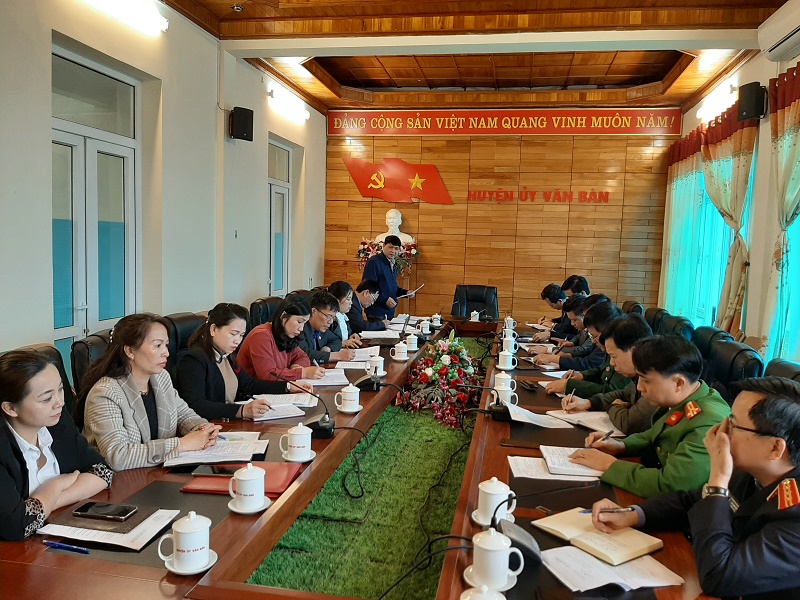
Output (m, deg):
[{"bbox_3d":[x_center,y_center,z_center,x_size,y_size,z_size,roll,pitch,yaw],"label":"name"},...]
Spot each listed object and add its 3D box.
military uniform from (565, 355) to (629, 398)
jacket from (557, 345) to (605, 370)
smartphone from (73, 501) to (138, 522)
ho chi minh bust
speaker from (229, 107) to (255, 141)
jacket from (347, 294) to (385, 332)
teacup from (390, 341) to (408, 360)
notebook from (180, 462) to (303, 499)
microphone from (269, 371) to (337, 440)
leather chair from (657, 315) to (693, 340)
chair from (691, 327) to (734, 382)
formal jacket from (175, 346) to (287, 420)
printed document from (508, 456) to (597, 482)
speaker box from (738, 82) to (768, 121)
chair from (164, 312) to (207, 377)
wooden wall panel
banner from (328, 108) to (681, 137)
[{"bbox_3d":[1.161,0.510,3.324,0.560,0.580,0.520,3,5,11],"label":"military uniform"},{"bbox_3d":[1.364,0.479,3.833,0.600,0.560,0.500,3,5,11],"label":"jacket"},{"bbox_3d":[-0.808,0.581,1.647,0.154,0.009,0.073,3,6,9],"label":"smartphone"},{"bbox_3d":[-0.079,-0.840,7.350,0.480,0.550,0.280,3,5,11],"label":"ho chi minh bust"},{"bbox_3d":[-1.301,-1.444,4.928,0.180,0.260,0.170,-2,6,-37],"label":"speaker"},{"bbox_3d":[-0.373,0.209,5.908,0.460,0.520,0.500,3,5,11],"label":"jacket"},{"bbox_3d":[-0.004,0.356,4.277,0.118,0.117,0.092,3,5,11],"label":"teacup"},{"bbox_3d":[-0.536,0.604,2.056,0.305,0.026,0.285,2,5,4],"label":"notebook"},{"bbox_3d":[-0.407,0.432,2.521,0.285,0.248,0.135,3,5,11],"label":"microphone"},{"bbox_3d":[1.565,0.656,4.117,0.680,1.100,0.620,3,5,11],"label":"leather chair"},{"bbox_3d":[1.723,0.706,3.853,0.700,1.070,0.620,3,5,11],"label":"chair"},{"bbox_3d":[-0.800,0.498,2.869,0.470,0.560,0.500,3,6,10],"label":"formal jacket"},{"bbox_3d":[0.542,0.594,2.124,0.297,0.006,0.210,2,5,3],"label":"printed document"},{"bbox_3d":[2.889,-1.624,4.926,0.180,0.280,0.200,-2,6,-33],"label":"speaker box"},{"bbox_3d":[-0.963,0.630,3.523,0.680,1.090,0.620,3,6,10],"label":"chair"},{"bbox_3d":[1.111,-0.562,7.473,4.260,2.900,0.060,3,5,11],"label":"wooden wall panel"},{"bbox_3d":[1.419,-2.655,8.976,5.222,0.377,0.050,3,5,11],"label":"banner"}]

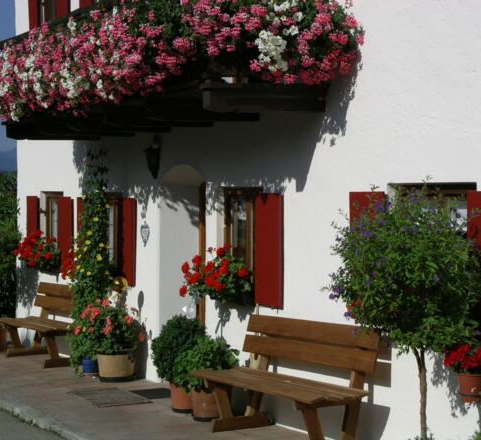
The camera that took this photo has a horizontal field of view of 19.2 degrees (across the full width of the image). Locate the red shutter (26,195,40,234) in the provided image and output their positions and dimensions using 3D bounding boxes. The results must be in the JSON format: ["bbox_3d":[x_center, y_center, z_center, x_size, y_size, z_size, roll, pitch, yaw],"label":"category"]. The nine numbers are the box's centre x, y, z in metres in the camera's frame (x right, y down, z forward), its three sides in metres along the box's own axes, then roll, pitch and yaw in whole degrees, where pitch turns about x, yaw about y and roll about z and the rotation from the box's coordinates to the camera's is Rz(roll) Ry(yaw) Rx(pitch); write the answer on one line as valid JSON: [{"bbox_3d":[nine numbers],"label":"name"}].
[{"bbox_3d":[-2.590,0.164,17.730,0.040,0.910,0.460,0,1,-25],"label":"red shutter"}]

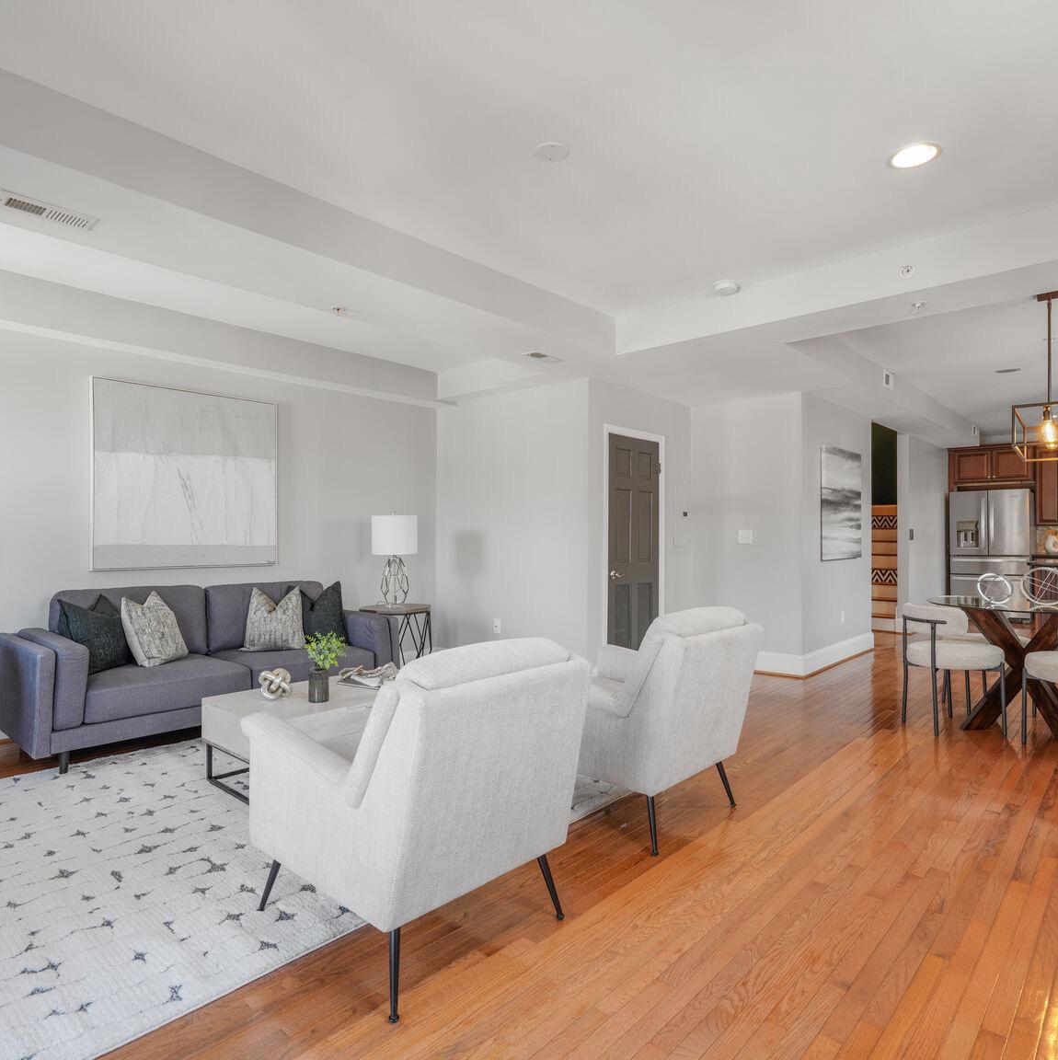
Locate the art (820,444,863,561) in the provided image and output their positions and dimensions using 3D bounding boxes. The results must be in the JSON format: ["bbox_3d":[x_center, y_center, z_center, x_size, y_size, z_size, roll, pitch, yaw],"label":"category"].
[{"bbox_3d":[2.950,-0.234,6.651,0.040,1.020,1.110,0,-1,42],"label":"art"}]

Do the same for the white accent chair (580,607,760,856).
[{"bbox_3d":[0.471,0.771,3.078,0.850,0.890,0.730,0,-1,42],"label":"white accent chair"}]

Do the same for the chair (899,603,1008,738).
[{"bbox_3d":[2.639,0.849,4.401,0.520,0.765,0.510,0,0,-7],"label":"chair"}]

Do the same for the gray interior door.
[{"bbox_3d":[0.857,0.239,5.790,0.050,2.020,0.765,0,-1,42],"label":"gray interior door"}]

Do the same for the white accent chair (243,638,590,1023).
[{"bbox_3d":[-0.343,0.767,2.170,0.860,0.875,0.730,0,-1,42],"label":"white accent chair"}]

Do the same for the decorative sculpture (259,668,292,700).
[{"bbox_3d":[-1.212,0.738,3.345,0.145,0.135,0.150,0,-1,42],"label":"decorative sculpture"}]

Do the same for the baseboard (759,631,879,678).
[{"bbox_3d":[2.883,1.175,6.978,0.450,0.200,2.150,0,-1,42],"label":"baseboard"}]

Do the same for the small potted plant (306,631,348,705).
[{"bbox_3d":[-1.002,0.657,3.412,0.200,0.335,0.200,0,-1,42],"label":"small potted plant"}]

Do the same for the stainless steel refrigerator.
[{"bbox_3d":[6.439,0.395,9.792,0.910,1.780,0.840,0,-1,42],"label":"stainless steel refrigerator"}]

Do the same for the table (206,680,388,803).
[{"bbox_3d":[-0.914,1.007,3.559,0.670,0.400,1.160,0,-1,42],"label":"table"}]

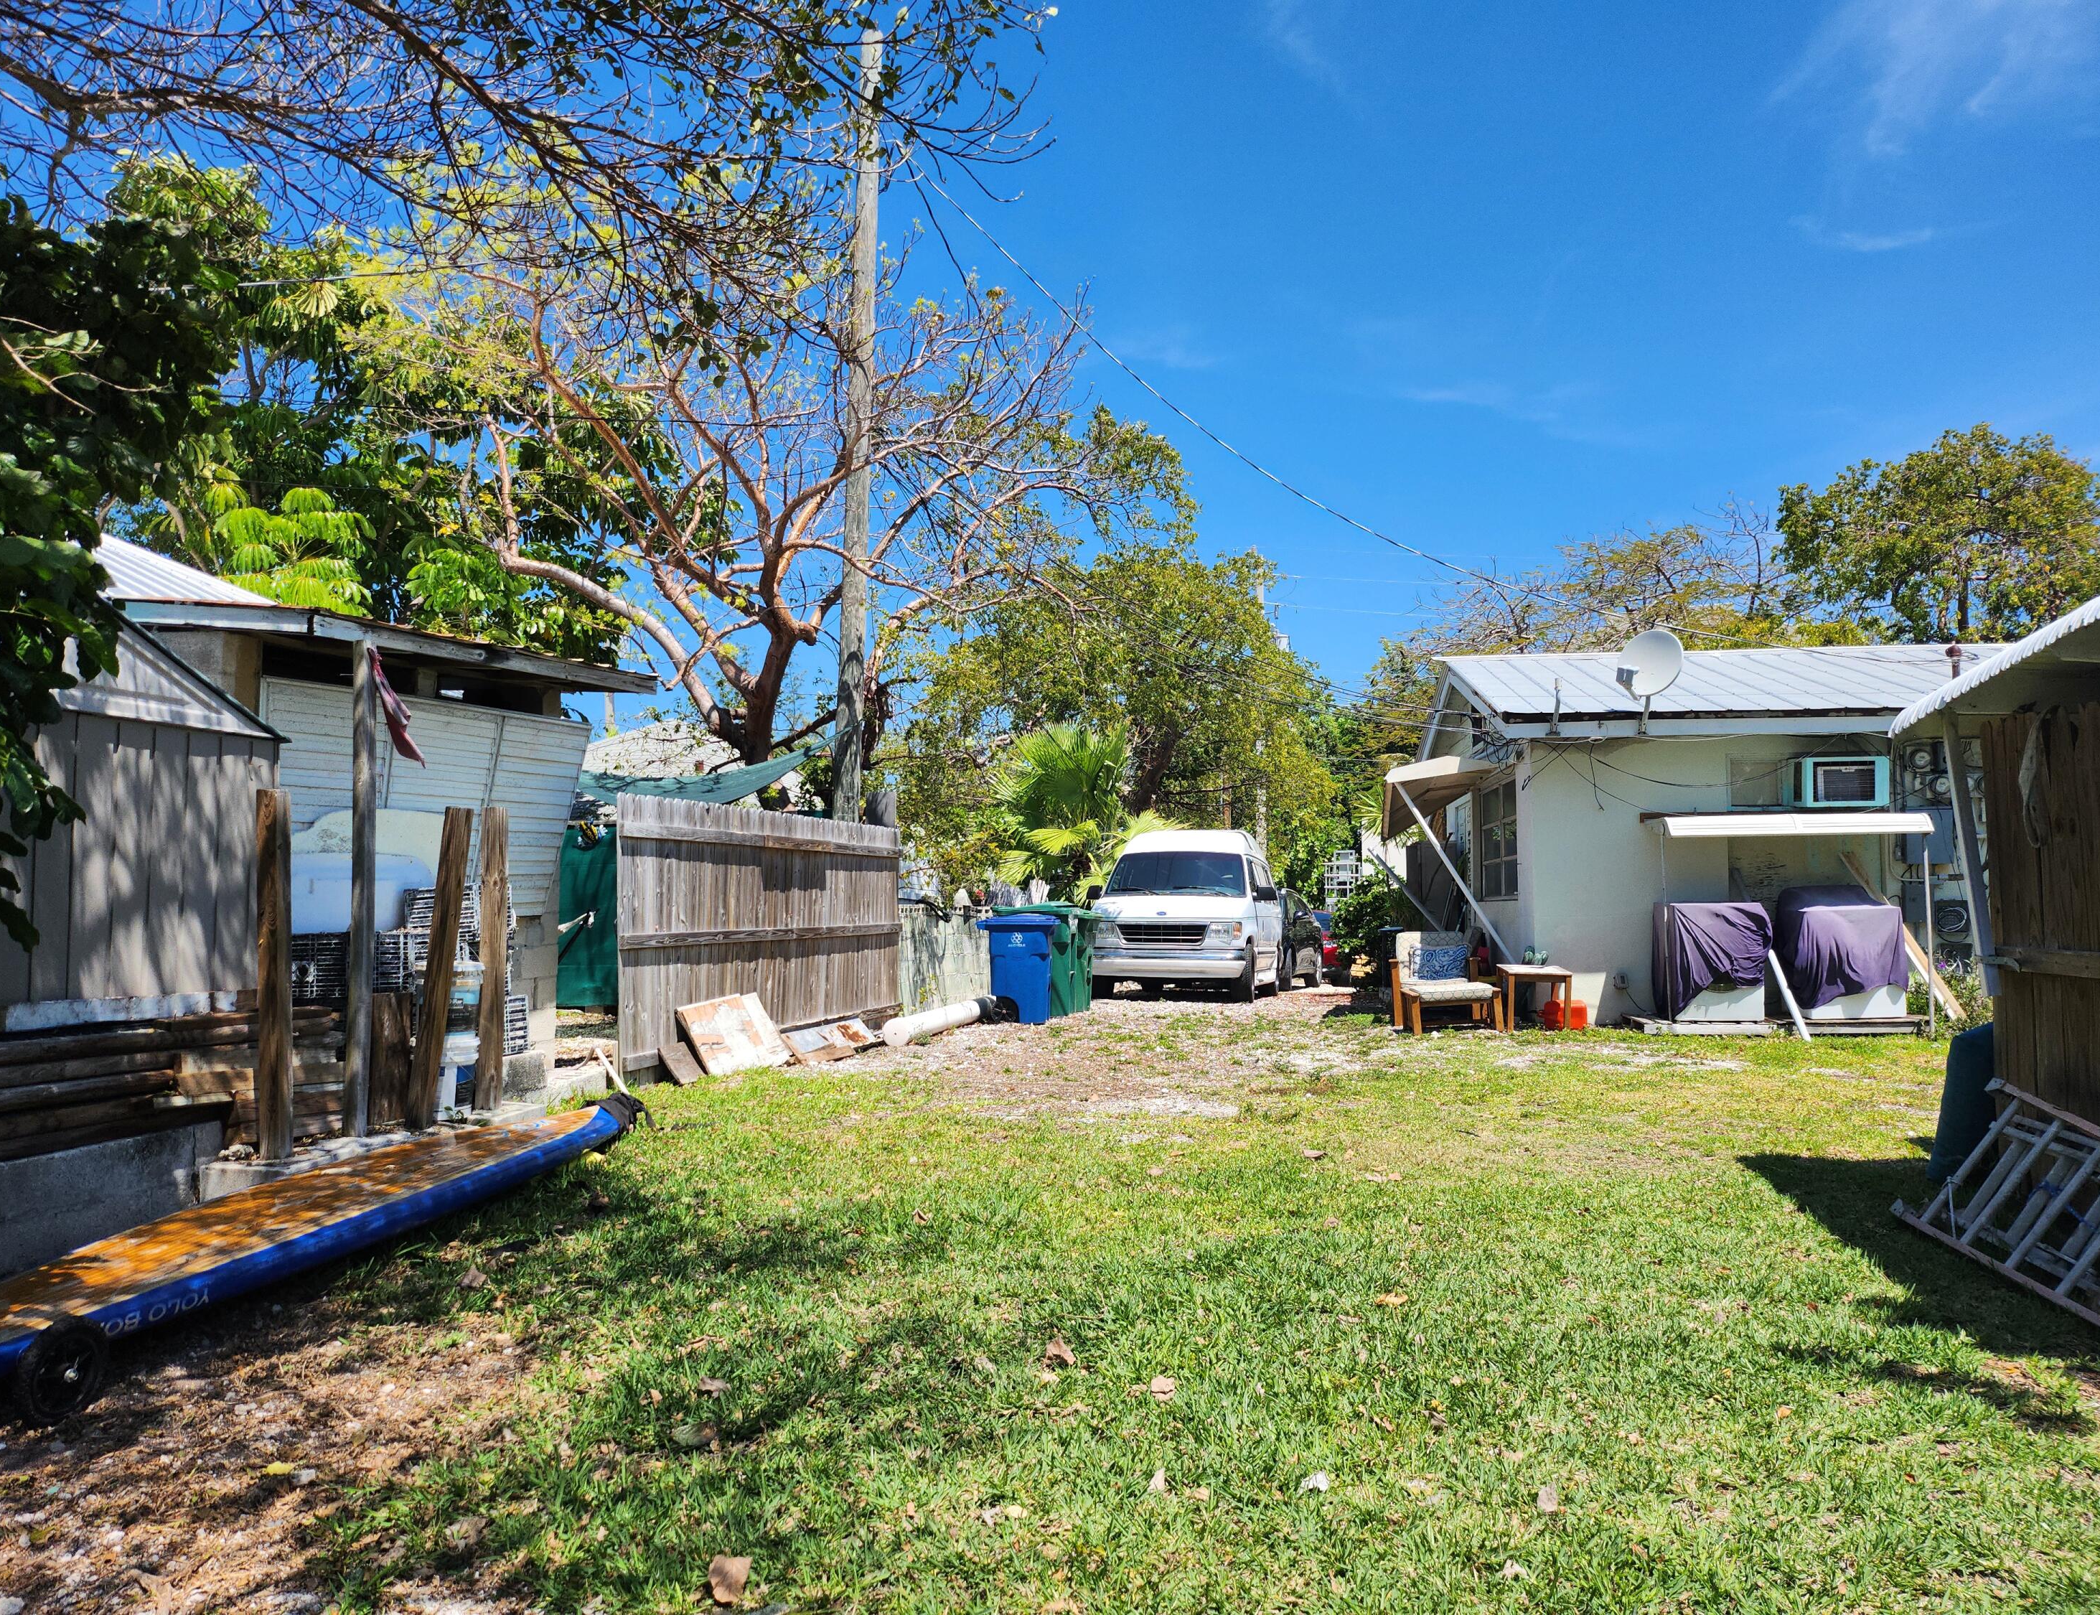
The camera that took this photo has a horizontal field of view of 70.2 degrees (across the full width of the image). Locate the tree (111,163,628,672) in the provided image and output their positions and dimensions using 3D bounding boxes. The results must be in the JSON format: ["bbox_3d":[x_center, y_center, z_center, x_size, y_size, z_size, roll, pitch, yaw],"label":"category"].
[{"bbox_3d":[-7.111,-2.774,16.228,6.000,9.200,5.800,0,-4,0],"label":"tree"}]

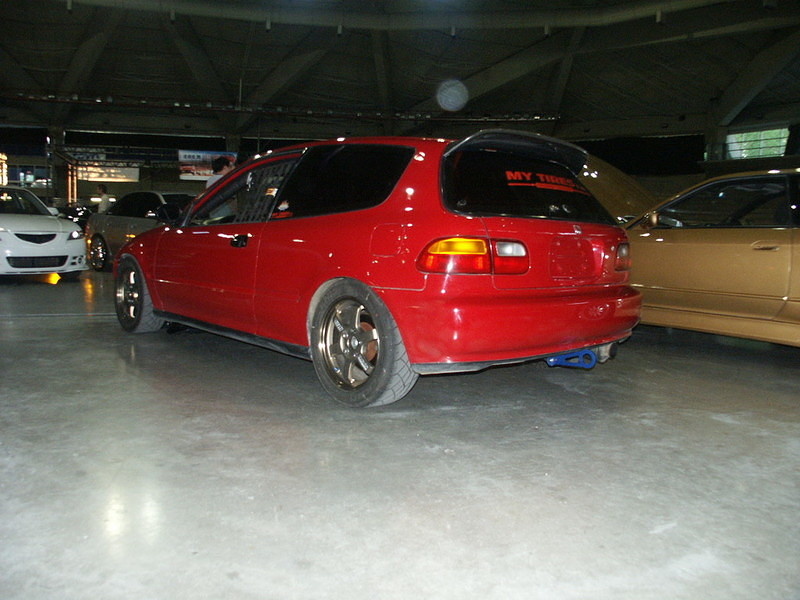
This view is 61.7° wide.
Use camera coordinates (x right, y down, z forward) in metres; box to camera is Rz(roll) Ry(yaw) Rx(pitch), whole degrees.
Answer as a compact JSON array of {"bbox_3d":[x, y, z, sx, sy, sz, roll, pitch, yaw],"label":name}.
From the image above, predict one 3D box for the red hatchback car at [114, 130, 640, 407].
[{"bbox_3d":[-0.518,-0.334,4.480,1.720,1.320,4.080,-4,8,-43],"label":"red hatchback car"}]

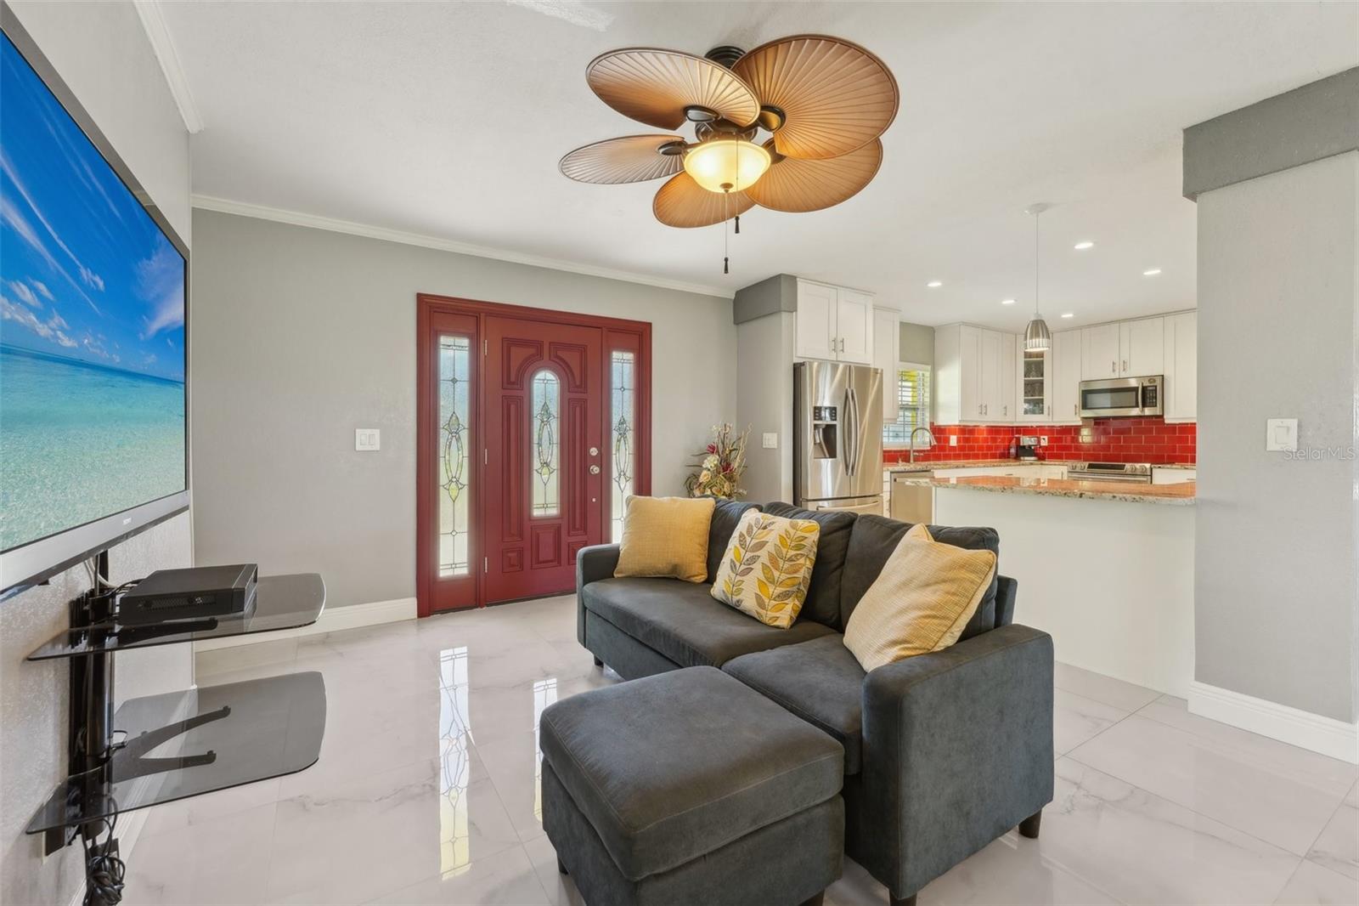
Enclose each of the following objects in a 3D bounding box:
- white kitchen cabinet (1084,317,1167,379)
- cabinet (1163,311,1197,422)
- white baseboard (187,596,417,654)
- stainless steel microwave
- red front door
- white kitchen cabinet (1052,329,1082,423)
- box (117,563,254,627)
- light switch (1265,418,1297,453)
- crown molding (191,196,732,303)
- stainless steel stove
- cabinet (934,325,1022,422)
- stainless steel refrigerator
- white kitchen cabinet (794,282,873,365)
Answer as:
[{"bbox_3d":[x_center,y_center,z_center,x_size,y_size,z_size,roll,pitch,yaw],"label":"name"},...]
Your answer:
[{"bbox_3d":[4.970,-1.124,5.872,0.320,0.608,0.743,-1,1,-31],"label":"white kitchen cabinet"},{"bbox_3d":[5.262,-0.876,5.385,0.320,1.091,0.400,-1,1,-31],"label":"cabinet"},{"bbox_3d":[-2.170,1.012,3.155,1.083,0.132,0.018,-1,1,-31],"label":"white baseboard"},{"bbox_3d":[5.107,-0.630,6.056,0.400,0.420,0.762,-1,1,-32],"label":"stainless steel microwave"},{"bbox_3d":[-0.995,0.051,3.965,0.900,2.040,0.050,-1,1,-31],"label":"red front door"},{"bbox_3d":[4.708,-0.889,6.317,0.320,1.091,0.285,-1,1,-31],"label":"white kitchen cabinet"},{"bbox_3d":[-1.274,0.365,1.400,0.224,0.064,0.303,-1,1,-33],"label":"box"},{"bbox_3d":[2.234,-0.066,1.958,0.008,0.118,0.074,-1,1,-32],"label":"light switch"},{"bbox_3d":[-1.053,-1.374,3.768,3.646,0.060,0.055,-1,1,-31],"label":"crown molding"},{"bbox_3d":[4.952,0.540,5.953,0.700,0.915,0.760,-1,1,-32],"label":"stainless steel stove"},{"bbox_3d":[3.534,-0.887,6.300,1.152,1.091,0.320,-1,1,-31],"label":"cabinet"},{"bbox_3d":[1.227,0.151,4.709,0.905,1.765,0.750,-1,1,-31],"label":"stainless steel refrigerator"},{"bbox_3d":[1.190,-1.087,4.759,0.925,0.640,0.610,-1,1,-31],"label":"white kitchen cabinet"}]

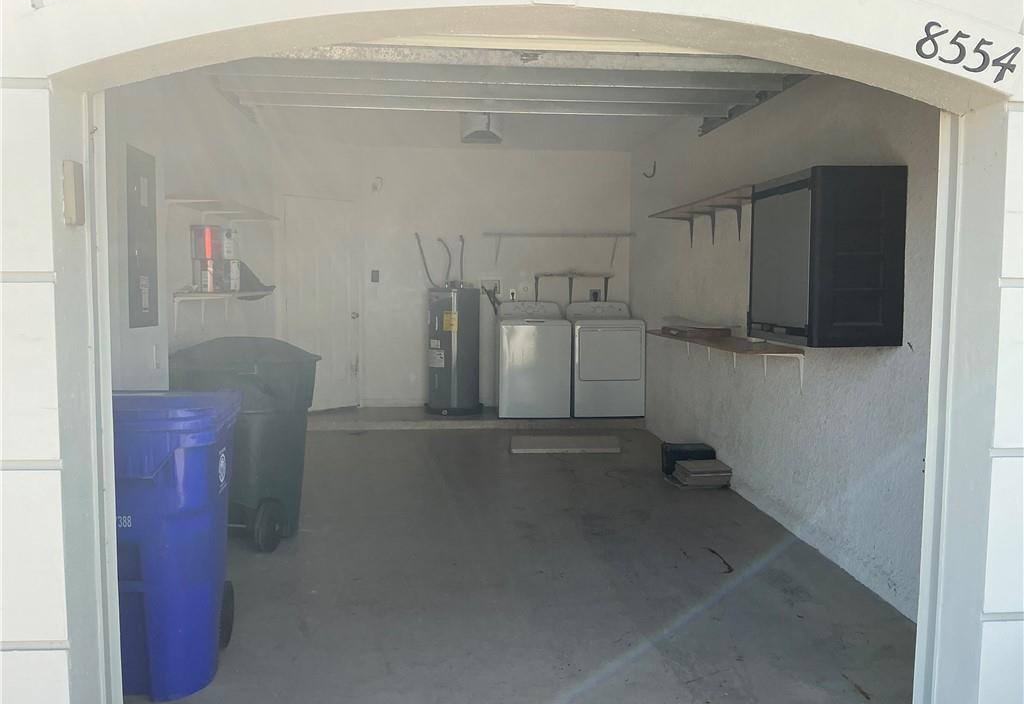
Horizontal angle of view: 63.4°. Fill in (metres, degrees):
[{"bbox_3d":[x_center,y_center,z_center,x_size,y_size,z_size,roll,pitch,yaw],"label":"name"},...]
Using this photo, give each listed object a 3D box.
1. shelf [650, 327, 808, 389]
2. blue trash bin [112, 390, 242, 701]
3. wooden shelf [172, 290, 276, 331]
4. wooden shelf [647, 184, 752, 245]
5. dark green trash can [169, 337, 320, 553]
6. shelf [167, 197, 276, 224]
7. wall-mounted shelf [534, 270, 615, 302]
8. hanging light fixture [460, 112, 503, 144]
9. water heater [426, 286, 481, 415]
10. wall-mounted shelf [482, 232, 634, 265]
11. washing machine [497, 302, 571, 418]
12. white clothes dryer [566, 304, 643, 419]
[{"bbox_3d":[1.304,0.022,5.470,0.335,0.225,2.210,0,5,-4],"label":"shelf"},{"bbox_3d":[-1.300,0.623,2.924,0.610,0.970,0.740,-1,5,-14],"label":"blue trash bin"},{"bbox_3d":[-1.897,-0.291,5.615,0.330,0.235,1.360,0,5,-4],"label":"wooden shelf"},{"bbox_3d":[1.309,-0.865,5.555,0.310,0.250,2.100,0,5,-4],"label":"wooden shelf"},{"bbox_3d":[-1.402,0.458,4.432,0.600,1.060,0.750,1,5,7],"label":"dark green trash can"},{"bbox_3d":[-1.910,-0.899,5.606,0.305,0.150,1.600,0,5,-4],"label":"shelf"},{"bbox_3d":[0.626,-0.678,8.478,0.810,0.280,0.260,0,5,-4],"label":"wall-mounted shelf"},{"bbox_3d":[-0.199,-1.508,5.513,0.275,0.185,0.330,0,5,-4],"label":"hanging light fixture"},{"bbox_3d":[-0.574,-0.028,8.274,0.530,1.256,0.530,0,5,0],"label":"water heater"},{"bbox_3d":[0.455,-1.055,8.416,1.560,0.320,0.300,0,5,-4],"label":"wall-mounted shelf"},{"bbox_3d":[0.201,0.059,8.205,0.688,1.101,0.680,0,5,-4],"label":"washing machine"},{"bbox_3d":[0.913,0.060,8.266,0.686,1.096,0.700,0,5,-4],"label":"white clothes dryer"}]

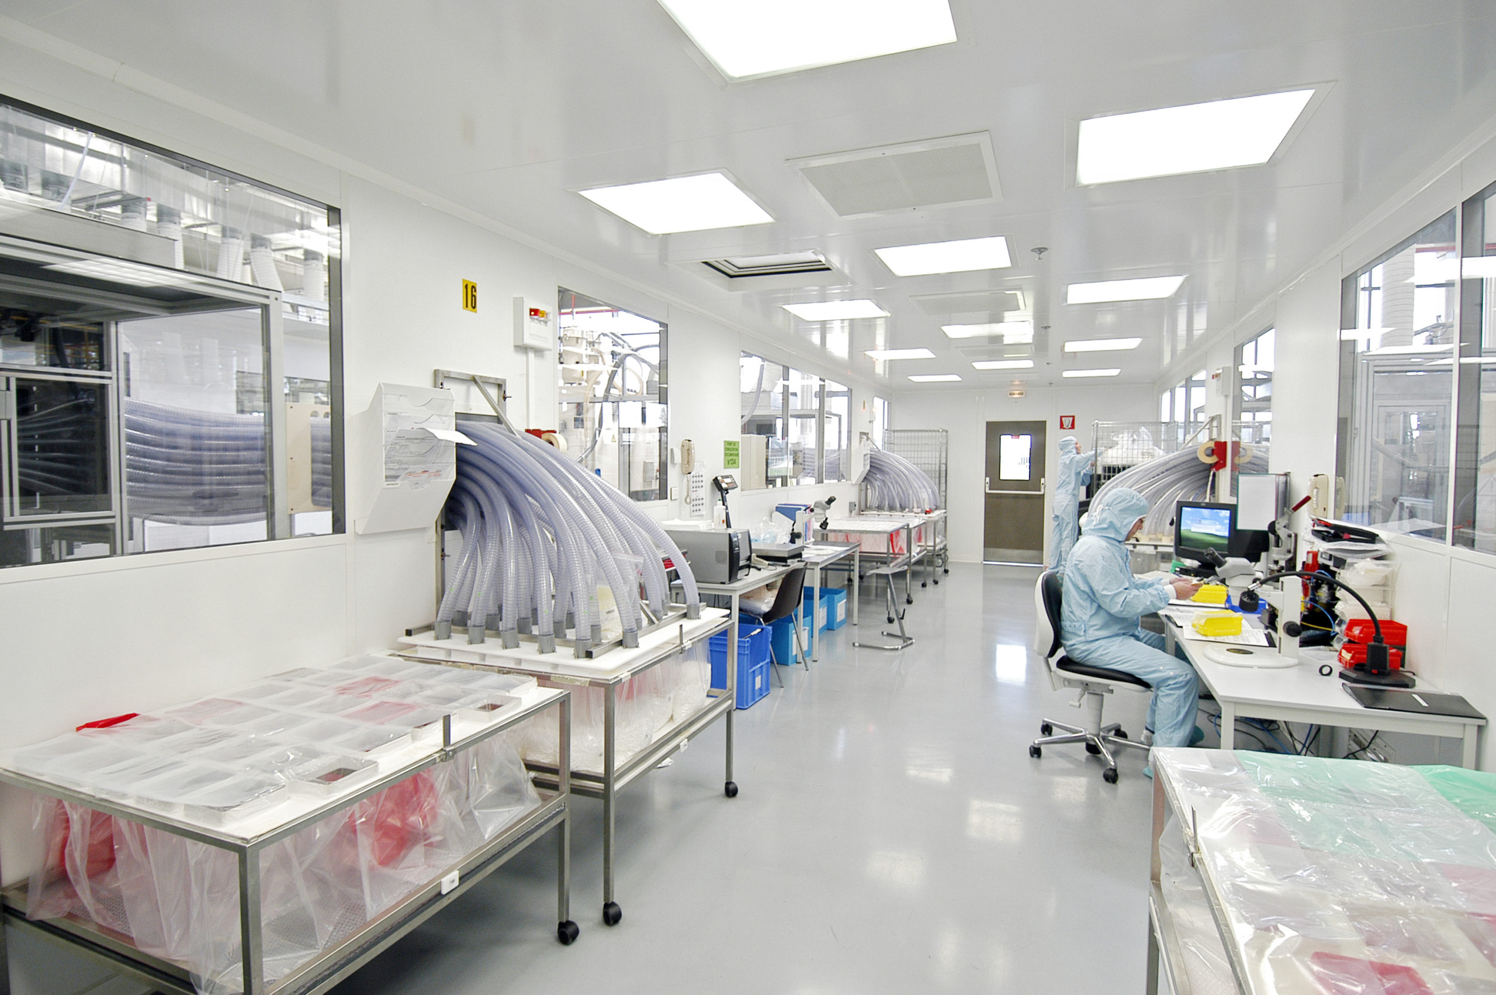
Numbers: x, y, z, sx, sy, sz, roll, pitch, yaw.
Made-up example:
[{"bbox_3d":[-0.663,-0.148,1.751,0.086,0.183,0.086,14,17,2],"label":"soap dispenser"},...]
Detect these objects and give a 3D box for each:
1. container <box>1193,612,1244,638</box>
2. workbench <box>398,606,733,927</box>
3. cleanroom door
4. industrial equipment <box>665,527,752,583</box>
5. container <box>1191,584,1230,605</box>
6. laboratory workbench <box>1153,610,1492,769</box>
[{"bbox_3d":[2.112,0.567,3.356,0.160,0.085,0.115,1,3,5],"label":"container"},{"bbox_3d":[-0.658,0.927,2.997,0.940,0.830,1.030,2,3,22],"label":"workbench"},{"bbox_3d":[3.787,-0.054,10.602,0.823,2.046,0.060,1,3,23],"label":"cleanroom door"},{"bbox_3d":[-0.249,0.360,4.873,0.480,0.335,0.280,2,3,20],"label":"industrial equipment"},{"bbox_3d":[2.536,0.532,4.114,0.160,0.085,0.115,2,3,22],"label":"container"},{"bbox_3d":[2.059,0.972,2.899,0.652,0.742,1.424,1,3,23],"label":"laboratory workbench"}]

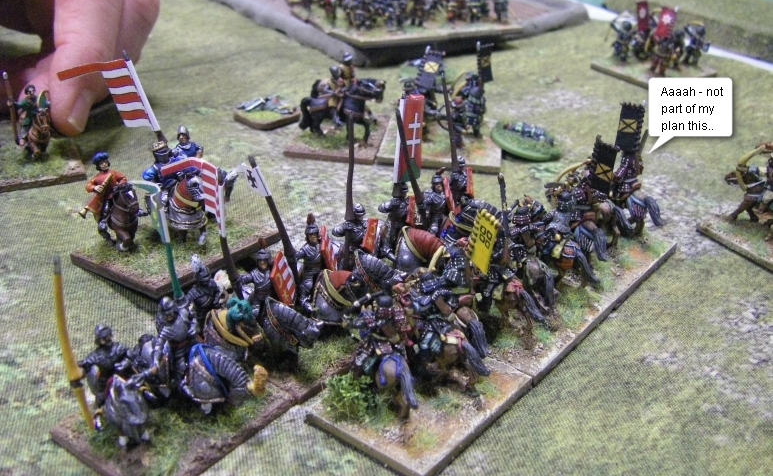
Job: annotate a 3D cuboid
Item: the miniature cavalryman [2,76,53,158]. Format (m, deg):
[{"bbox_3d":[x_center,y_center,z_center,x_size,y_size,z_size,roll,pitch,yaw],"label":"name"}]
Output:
[{"bbox_3d":[-0.135,-0.046,0.317,0.015,0.028,0.021,-16,31,-26],"label":"miniature cavalryman"}]

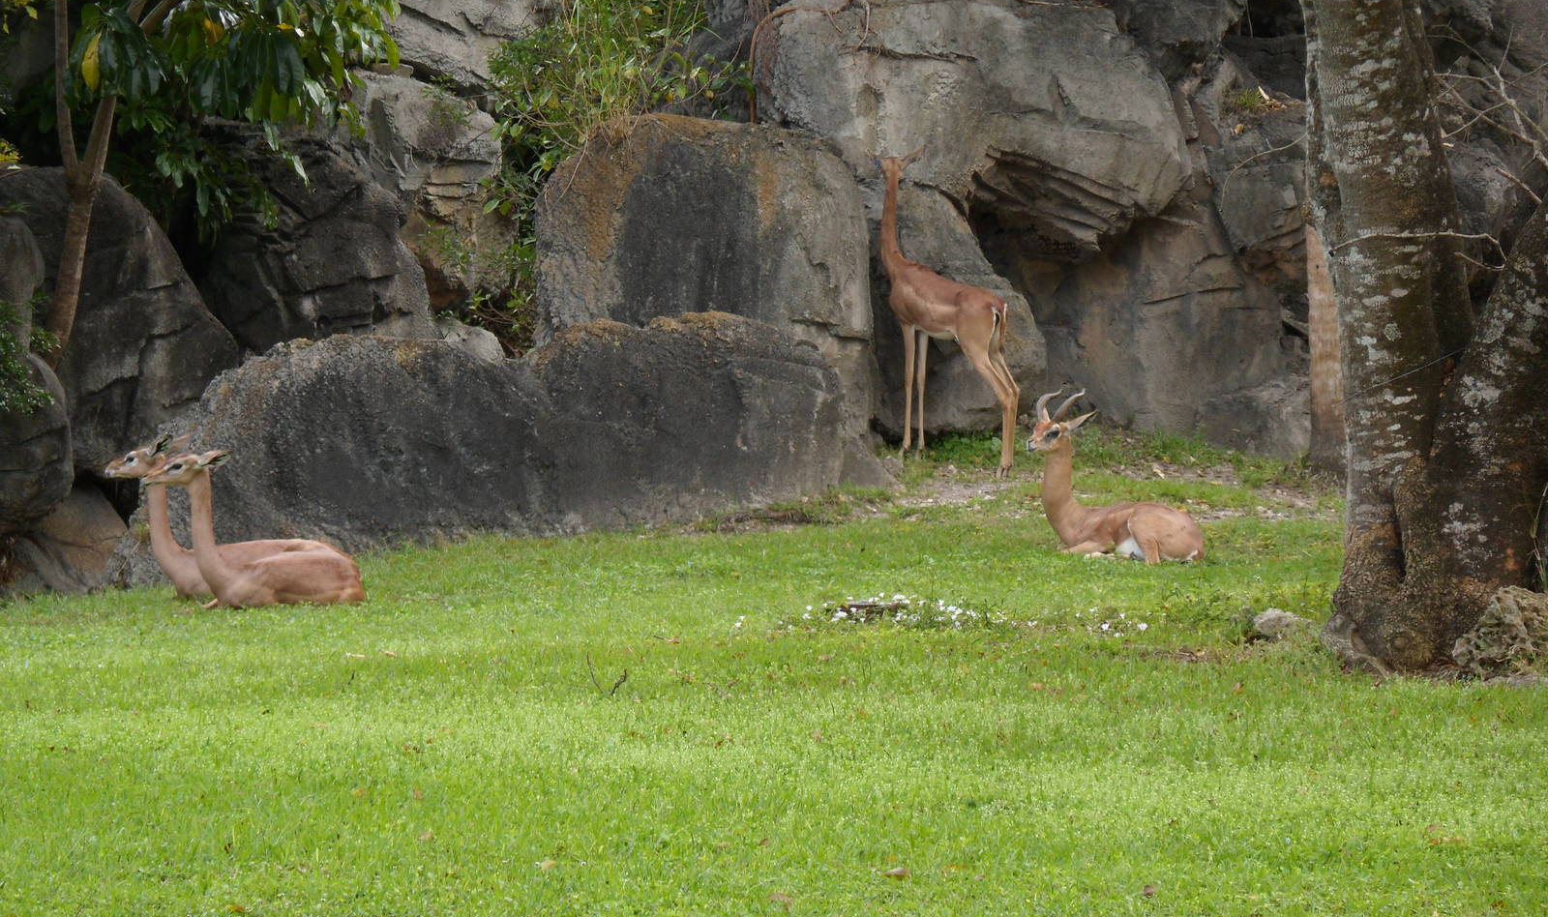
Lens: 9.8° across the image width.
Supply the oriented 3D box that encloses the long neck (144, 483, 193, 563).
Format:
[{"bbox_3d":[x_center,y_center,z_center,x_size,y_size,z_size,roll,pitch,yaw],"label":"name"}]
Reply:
[{"bbox_3d":[-2.556,0.268,38.000,0.195,0.350,0.110,0,2,0],"label":"long neck"}]

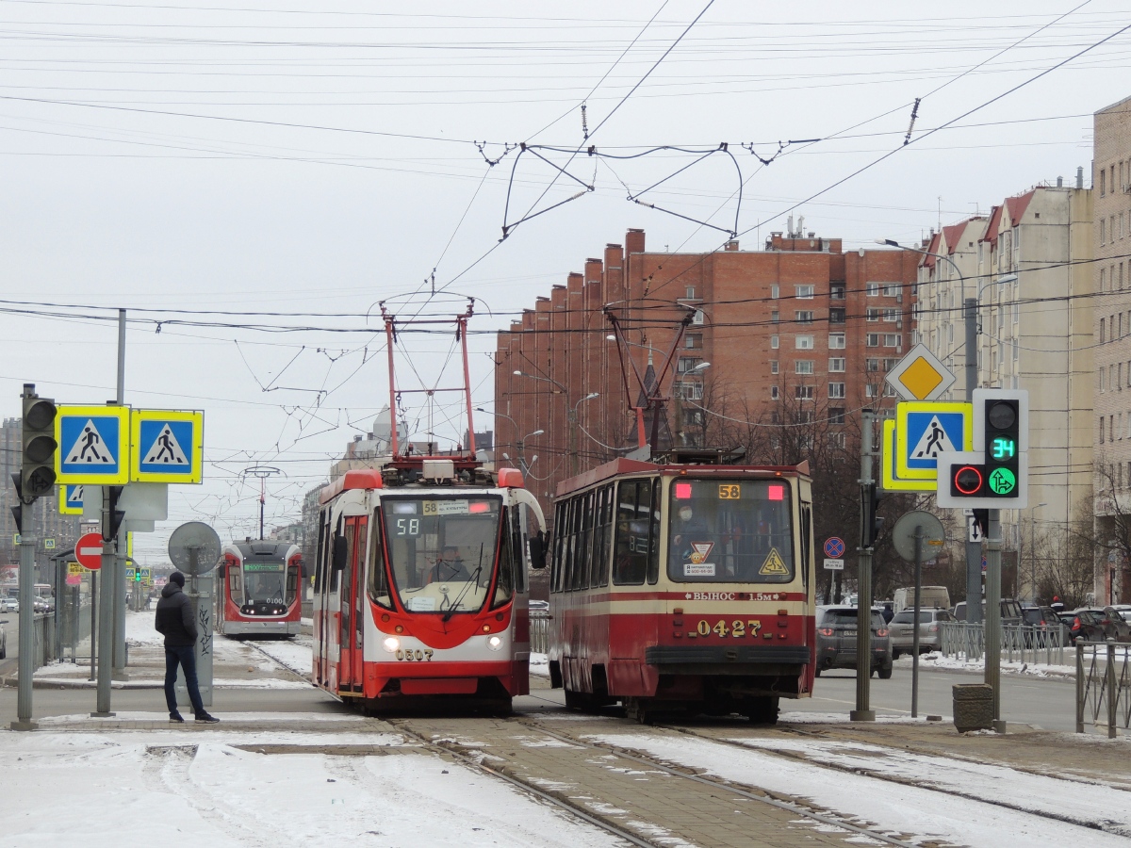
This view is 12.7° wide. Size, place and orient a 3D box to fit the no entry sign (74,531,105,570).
[{"bbox_3d":[-8.666,2.342,93.000,0.690,0.690,0.050,0,-2,-5],"label":"no entry sign"}]

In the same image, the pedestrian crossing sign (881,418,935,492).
[{"bbox_3d":[4.481,0.400,64.200,0.920,0.920,0.060,1,-2,-5],"label":"pedestrian crossing sign"}]

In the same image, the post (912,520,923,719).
[{"bbox_3d":[4.551,2.564,65.600,0.080,2.500,0.080,1,-2,-5],"label":"post"}]

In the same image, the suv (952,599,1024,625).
[{"bbox_3d":[16.112,7.505,188.000,1.870,1.860,4.600,-1,-2,25],"label":"suv"}]

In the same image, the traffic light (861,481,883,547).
[{"bbox_3d":[4.010,1.191,66.000,0.300,0.850,0.340,0,-2,-2],"label":"traffic light"}]

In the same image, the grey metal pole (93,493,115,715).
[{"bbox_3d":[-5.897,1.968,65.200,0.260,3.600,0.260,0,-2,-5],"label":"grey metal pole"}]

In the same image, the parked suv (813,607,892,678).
[{"bbox_3d":[6.593,5.169,120.500,1.930,1.720,4.600,0,-2,-5],"label":"parked suv"}]

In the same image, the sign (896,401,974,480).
[{"bbox_3d":[4.394,0.202,60.200,0.900,0.910,0.050,0,-2,-5],"label":"sign"}]

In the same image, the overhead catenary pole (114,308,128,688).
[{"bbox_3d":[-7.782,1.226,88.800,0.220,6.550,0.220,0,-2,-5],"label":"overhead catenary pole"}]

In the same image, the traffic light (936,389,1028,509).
[{"bbox_3d":[4.867,0.291,59.100,1.070,1.410,0.280,1,-2,-4],"label":"traffic light"}]

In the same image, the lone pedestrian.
[{"bbox_3d":[-4.633,2.740,62.000,0.600,1.840,0.500,-1,-2,35],"label":"lone pedestrian"}]

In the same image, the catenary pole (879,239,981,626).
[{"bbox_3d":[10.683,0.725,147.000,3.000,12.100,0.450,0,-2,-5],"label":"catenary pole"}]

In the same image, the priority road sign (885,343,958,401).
[{"bbox_3d":[4.652,-0.592,66.300,0.940,0.940,0.050,1,-2,-4],"label":"priority road sign"}]

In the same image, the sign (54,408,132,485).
[{"bbox_3d":[-5.548,0.253,59.200,0.920,0.920,0.050,1,-2,-4],"label":"sign"}]

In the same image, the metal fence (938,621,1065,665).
[{"bbox_3d":[12.303,6.253,144.500,0.090,1.100,21.000,1,-2,-4],"label":"metal fence"}]

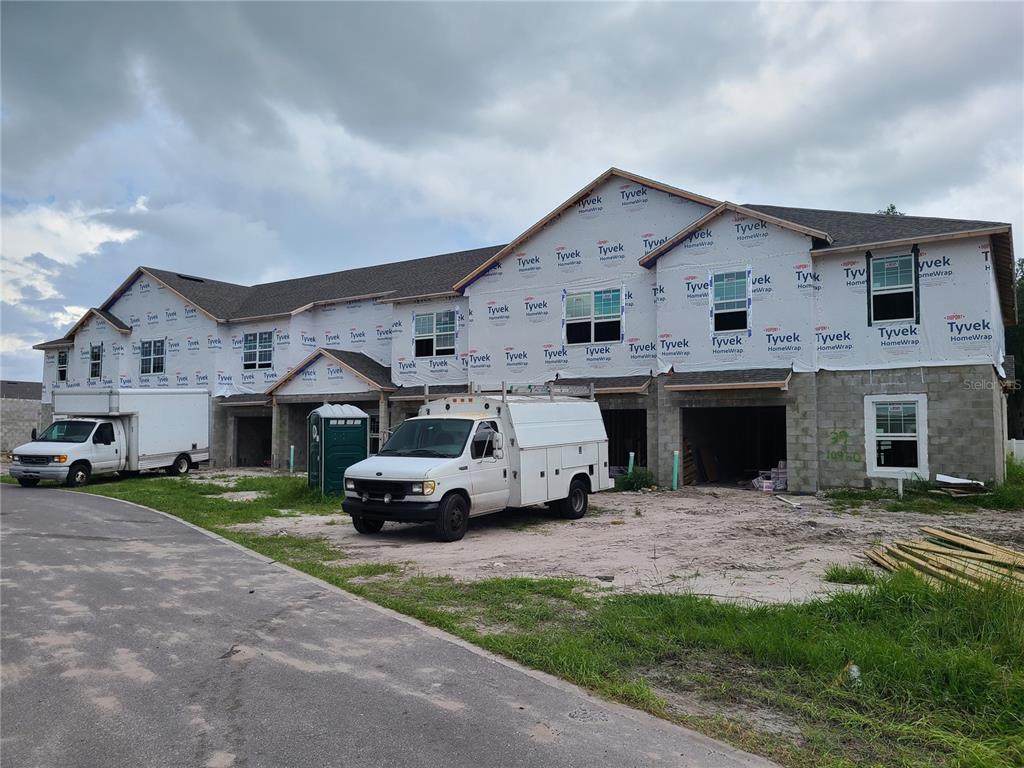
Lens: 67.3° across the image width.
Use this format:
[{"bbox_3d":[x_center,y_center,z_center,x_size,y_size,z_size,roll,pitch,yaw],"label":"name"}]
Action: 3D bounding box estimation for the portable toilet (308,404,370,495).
[{"bbox_3d":[-4.442,1.698,19.792,1.200,2.300,1.120,1,-3,-32],"label":"portable toilet"}]

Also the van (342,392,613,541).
[{"bbox_3d":[-0.491,1.339,14.281,2.360,2.360,5.730,-2,-2,35],"label":"van"}]

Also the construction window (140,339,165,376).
[{"bbox_3d":[-17.055,-1.265,36.480,2.005,1.610,0.120,-2,-3,35],"label":"construction window"}]

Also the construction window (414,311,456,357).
[{"bbox_3d":[-2.753,-1.788,27.529,1.943,1.602,0.120,-2,-3,35],"label":"construction window"}]

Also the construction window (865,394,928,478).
[{"bbox_3d":[9.108,1.244,18.222,1.277,1.970,0.130,-2,-3,35],"label":"construction window"}]

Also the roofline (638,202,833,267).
[{"bbox_3d":[5.817,-3.967,20.242,5.061,1.431,0.700,-2,-3,35],"label":"roofline"}]

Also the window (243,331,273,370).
[{"bbox_3d":[-10.982,-1.424,33.201,1.911,1.575,0.120,-2,-3,35],"label":"window"}]

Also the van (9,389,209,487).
[{"bbox_3d":[-13.046,1.622,25.329,2.440,2.920,6.160,-1,-1,18],"label":"van"}]

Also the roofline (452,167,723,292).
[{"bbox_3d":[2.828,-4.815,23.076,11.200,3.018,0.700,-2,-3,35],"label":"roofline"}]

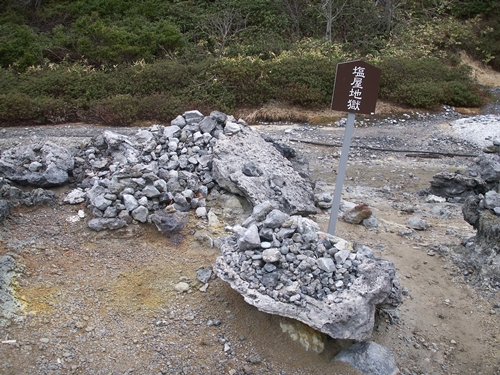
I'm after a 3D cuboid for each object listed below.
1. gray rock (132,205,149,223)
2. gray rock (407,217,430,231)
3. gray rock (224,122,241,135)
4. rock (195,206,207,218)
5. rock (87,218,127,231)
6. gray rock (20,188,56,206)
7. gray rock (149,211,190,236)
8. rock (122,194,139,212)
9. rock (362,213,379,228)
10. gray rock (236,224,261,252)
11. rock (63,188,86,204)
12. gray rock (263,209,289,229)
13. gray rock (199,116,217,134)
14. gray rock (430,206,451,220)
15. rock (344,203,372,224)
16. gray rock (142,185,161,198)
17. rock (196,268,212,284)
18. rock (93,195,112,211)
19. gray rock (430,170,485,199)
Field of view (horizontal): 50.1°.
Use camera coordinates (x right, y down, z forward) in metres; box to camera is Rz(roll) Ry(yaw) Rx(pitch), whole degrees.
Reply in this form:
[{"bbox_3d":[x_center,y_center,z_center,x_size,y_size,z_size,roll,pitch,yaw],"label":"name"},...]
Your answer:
[{"bbox_3d":[-1.089,0.263,5.300,0.165,0.155,0.140,0,12,0],"label":"gray rock"},{"bbox_3d":[1.626,0.349,5.150,0.210,0.100,0.165,0,12,0],"label":"gray rock"},{"bbox_3d":[-0.216,-0.732,6.600,0.200,0.125,0.170,0,12,0],"label":"gray rock"},{"bbox_3d":[-0.529,0.276,5.850,0.120,0.115,0.110,0,12,0],"label":"rock"},{"bbox_3d":[-1.472,0.381,5.500,0.390,0.115,0.180,0,12,0],"label":"rock"},{"bbox_3d":[-2.566,0.119,6.500,0.420,0.185,0.280,0,12,0],"label":"gray rock"},{"bbox_3d":[-0.816,0.360,5.350,0.380,0.220,0.280,0,12,0],"label":"gray rock"},{"bbox_3d":[-1.294,0.174,5.800,0.165,0.175,0.150,0,12,0],"label":"rock"},{"bbox_3d":[1.167,0.322,5.220,0.175,0.135,0.160,0,12,0],"label":"rock"},{"bbox_3d":[-0.011,0.363,3.880,0.165,0.175,0.150,0,12,0],"label":"gray rock"},{"bbox_3d":[-2.014,0.104,6.150,0.245,0.150,0.200,0,12,0],"label":"rock"},{"bbox_3d":[0.202,0.237,4.080,0.200,0.135,0.160,0,12,0],"label":"gray rock"},{"bbox_3d":[-0.538,-0.795,6.850,0.220,0.210,0.180,0,12,0],"label":"gray rock"},{"bbox_3d":[2.103,0.287,5.900,0.210,0.130,0.170,0,12,0],"label":"gray rock"},{"bbox_3d":[1.072,0.262,5.280,0.280,0.180,0.200,0,12,0],"label":"rock"},{"bbox_3d":[-1.115,0.051,6.050,0.190,0.140,0.160,0,12,0],"label":"gray rock"},{"bbox_3d":[-0.326,0.638,3.850,0.110,0.090,0.100,0,12,0],"label":"rock"},{"bbox_3d":[-1.513,0.154,5.500,0.190,0.150,0.170,0,12,0],"label":"rock"},{"bbox_3d":[2.518,-0.030,6.500,0.610,0.270,0.420,0,12,0],"label":"gray rock"}]

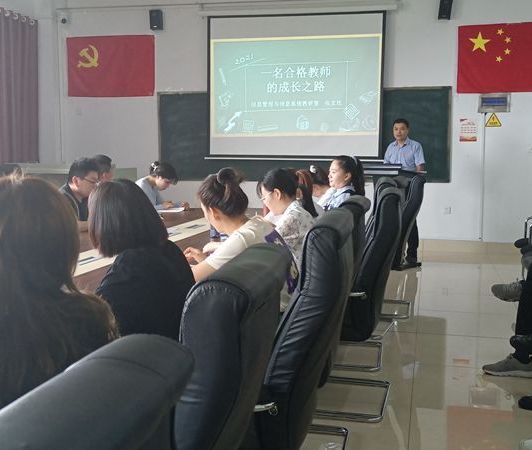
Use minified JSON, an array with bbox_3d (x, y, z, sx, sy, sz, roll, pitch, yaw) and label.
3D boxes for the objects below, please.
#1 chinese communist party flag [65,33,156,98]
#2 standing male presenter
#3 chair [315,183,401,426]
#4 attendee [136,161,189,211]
[{"bbox_3d":[-2.200,-2.236,10.534,1.299,0.837,0.030,1,6,12],"label":"chinese communist party flag"},{"bbox_3d":[1.593,-0.383,8.651,0.467,1.695,0.294,3,6,27],"label":"standing male presenter"},{"bbox_3d":[0.331,0.364,3.896,0.690,1.096,0.629,1,6,12],"label":"chair"},{"bbox_3d":[-1.002,0.047,6.612,0.629,1.208,0.457,1,6,12],"label":"attendee"}]

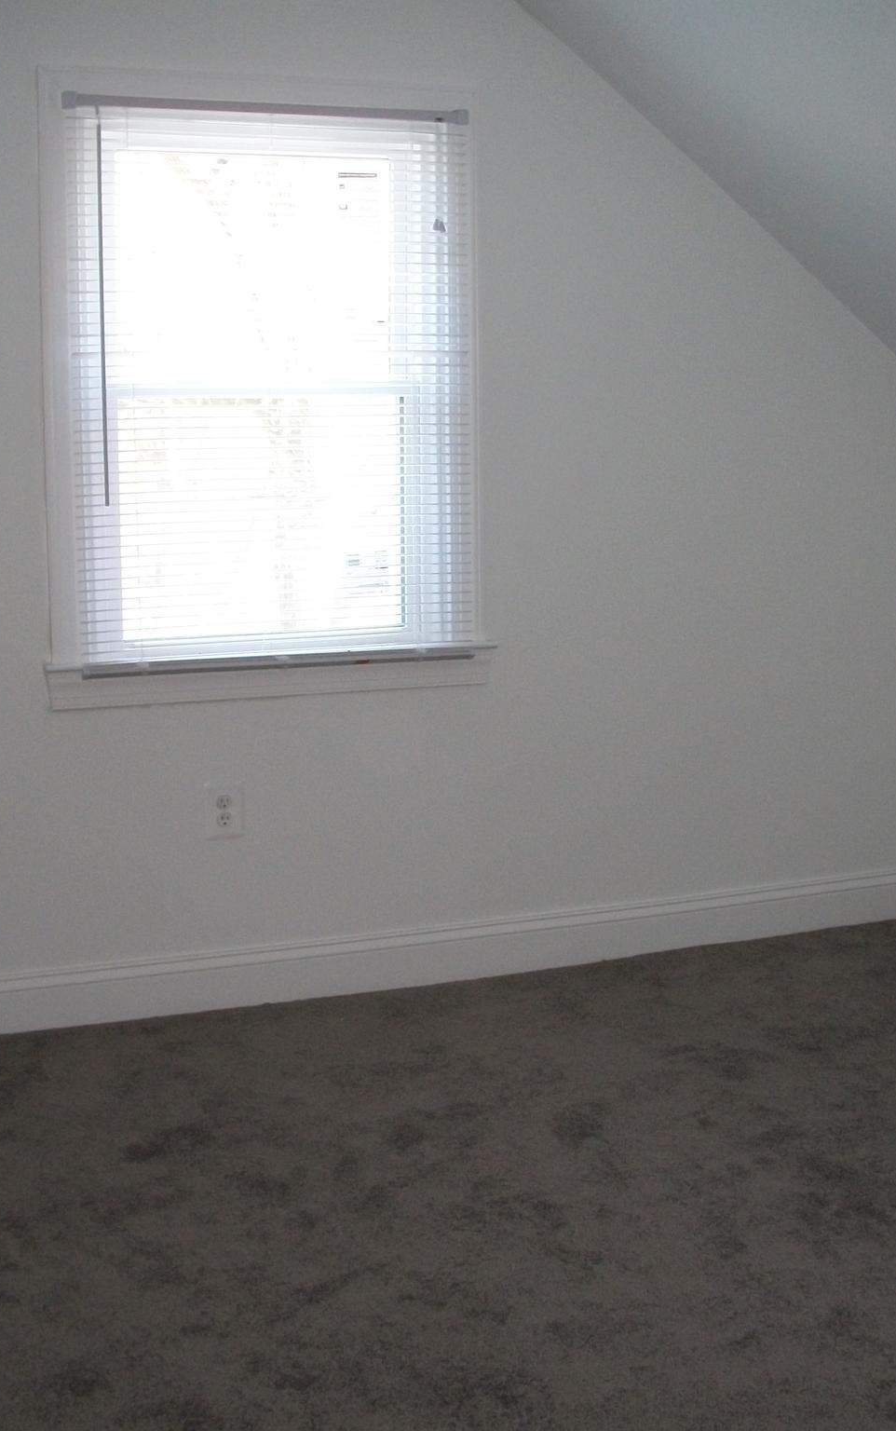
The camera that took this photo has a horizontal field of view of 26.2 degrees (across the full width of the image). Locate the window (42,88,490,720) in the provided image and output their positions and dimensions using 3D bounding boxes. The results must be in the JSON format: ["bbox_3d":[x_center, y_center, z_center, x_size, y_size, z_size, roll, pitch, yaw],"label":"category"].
[{"bbox_3d":[-0.370,-0.667,4.048,0.955,1.245,0.100,-4,10,-21],"label":"window"}]

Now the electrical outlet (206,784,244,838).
[{"bbox_3d":[-0.479,0.206,4.142,0.078,0.119,0.012,-4,10,-21],"label":"electrical outlet"}]

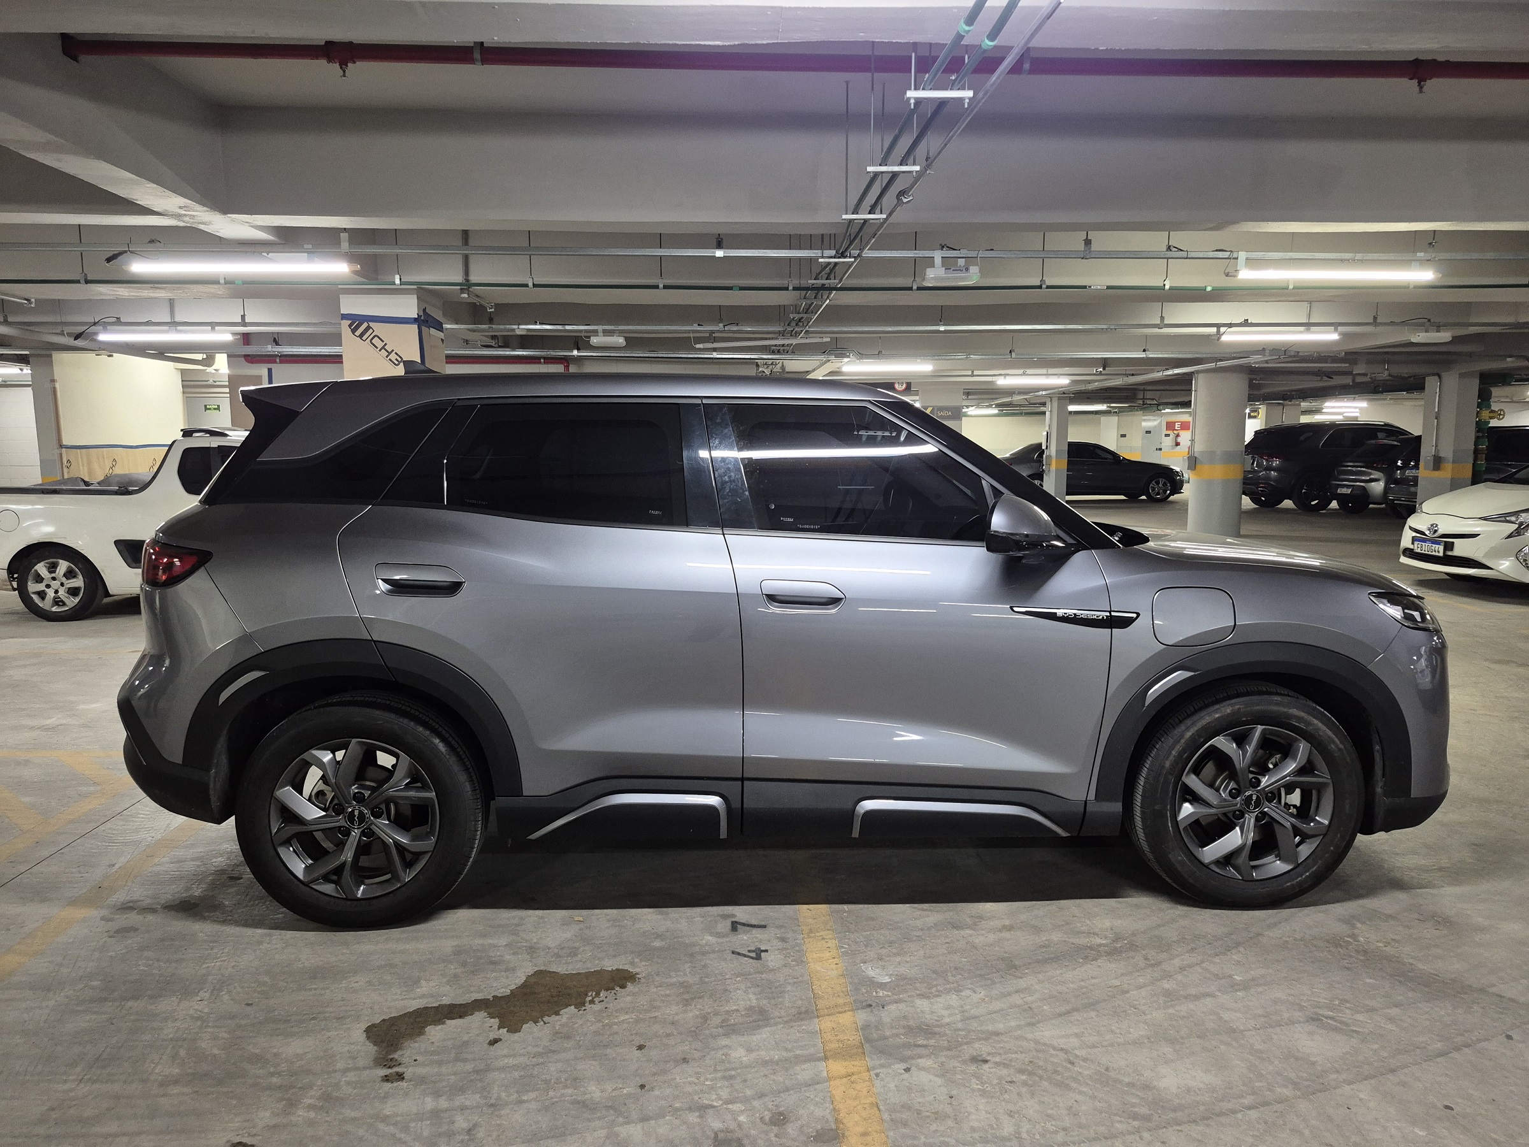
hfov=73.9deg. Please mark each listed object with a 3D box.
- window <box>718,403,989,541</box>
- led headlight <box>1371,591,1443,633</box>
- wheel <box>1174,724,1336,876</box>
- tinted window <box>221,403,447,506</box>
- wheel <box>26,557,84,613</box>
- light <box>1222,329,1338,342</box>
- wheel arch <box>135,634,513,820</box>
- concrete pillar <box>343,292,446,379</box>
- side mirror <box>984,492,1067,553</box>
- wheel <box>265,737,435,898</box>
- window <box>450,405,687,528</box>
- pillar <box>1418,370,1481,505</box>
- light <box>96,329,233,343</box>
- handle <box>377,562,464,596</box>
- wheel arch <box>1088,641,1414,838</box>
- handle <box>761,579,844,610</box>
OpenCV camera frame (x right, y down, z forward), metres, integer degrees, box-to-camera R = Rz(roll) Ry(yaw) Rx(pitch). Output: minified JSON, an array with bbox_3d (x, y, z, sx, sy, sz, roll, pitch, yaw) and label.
[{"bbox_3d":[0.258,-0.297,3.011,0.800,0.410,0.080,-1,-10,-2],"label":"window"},{"bbox_3d":[1.977,0.113,3.192,0.400,0.150,0.380,0,7,-2],"label":"led headlight"},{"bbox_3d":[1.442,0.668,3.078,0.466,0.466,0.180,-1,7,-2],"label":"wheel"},{"bbox_3d":[-1.235,-0.339,2.910,0.660,0.300,0.110,0,7,-2],"label":"tinted window"},{"bbox_3d":[-5.809,0.093,8.395,0.445,0.445,0.170,-1,7,-4],"label":"wheel"},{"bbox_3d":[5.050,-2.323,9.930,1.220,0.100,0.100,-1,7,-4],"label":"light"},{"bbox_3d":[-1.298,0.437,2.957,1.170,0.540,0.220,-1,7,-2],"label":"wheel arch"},{"bbox_3d":[-2.652,-0.745,7.420,0.510,2.460,0.650,-1,7,-4],"label":"concrete pillar"},{"bbox_3d":[0.740,-0.136,2.849,0.220,0.175,0.230,-1,7,-2],"label":"side mirror"},{"bbox_3d":[-1.173,0.693,2.986,0.475,0.475,0.190,0,7,-2],"label":"wheel"},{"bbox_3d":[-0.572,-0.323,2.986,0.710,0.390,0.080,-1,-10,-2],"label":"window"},{"bbox_3d":[10.552,-1.849,15.705,0.340,2.470,0.690,-1,7,-3],"label":"pillar"},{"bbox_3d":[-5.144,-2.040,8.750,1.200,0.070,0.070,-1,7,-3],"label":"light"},{"bbox_3d":[-0.954,0.016,2.844,0.243,0.096,0.050,0,7,-2],"label":"handle"},{"bbox_3d":[1.416,0.476,3.005,0.960,0.595,0.150,0,7,-2],"label":"wheel arch"},{"bbox_3d":[0.107,0.059,2.887,0.240,0.093,0.050,0,7,-2],"label":"handle"}]

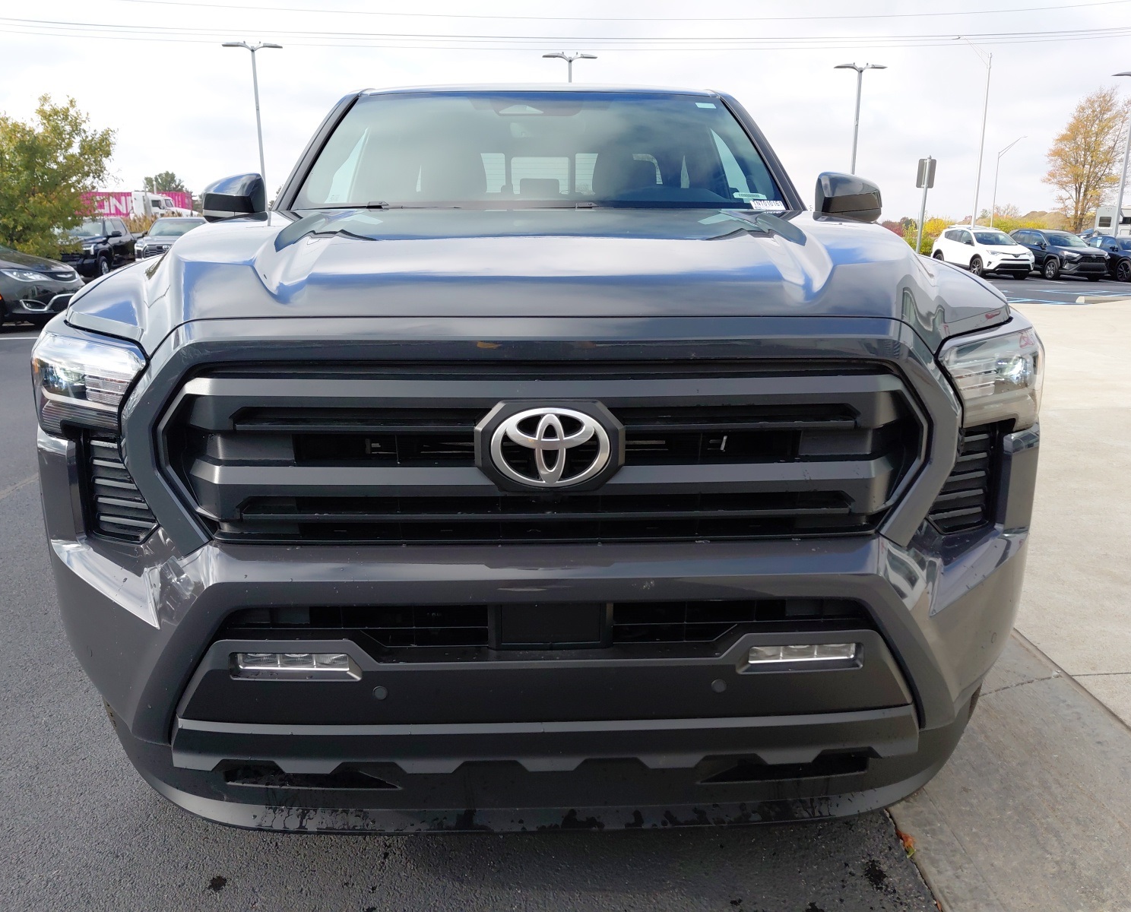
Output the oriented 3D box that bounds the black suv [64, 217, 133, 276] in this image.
[{"bbox_3d":[-16.407,-7.228,30.525,2.030,1.980,5.930,-2,14,-8],"label":"black suv"}]

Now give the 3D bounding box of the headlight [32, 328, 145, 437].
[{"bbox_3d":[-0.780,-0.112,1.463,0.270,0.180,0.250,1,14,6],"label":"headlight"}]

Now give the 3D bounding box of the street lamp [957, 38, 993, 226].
[{"bbox_3d":[22.230,-17.461,49.746,0.600,12.200,3.600,-5,15,-17],"label":"street lamp"}]

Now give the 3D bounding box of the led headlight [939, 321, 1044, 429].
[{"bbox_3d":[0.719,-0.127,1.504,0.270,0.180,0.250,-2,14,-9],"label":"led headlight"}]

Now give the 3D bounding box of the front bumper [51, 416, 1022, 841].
[{"bbox_3d":[-0.044,0.273,1.618,1.870,0.660,0.500,-1,14,-1],"label":"front bumper"}]

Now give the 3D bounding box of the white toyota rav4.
[{"bbox_3d":[14.768,-7.257,31.086,1.845,1.700,4.600,-1,14,-4],"label":"white toyota rav4"}]

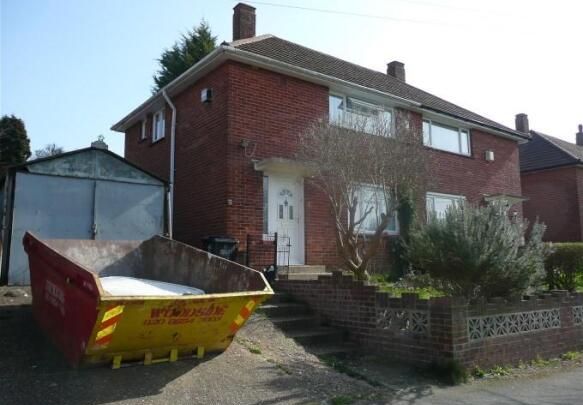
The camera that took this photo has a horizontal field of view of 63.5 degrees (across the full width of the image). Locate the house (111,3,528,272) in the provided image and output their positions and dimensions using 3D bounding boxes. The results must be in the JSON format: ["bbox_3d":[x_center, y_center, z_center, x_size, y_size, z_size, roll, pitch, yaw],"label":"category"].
[{"bbox_3d":[1.420,-1.838,16.659,12.865,8.300,7.797,5,-8,-36],"label":"house"}]

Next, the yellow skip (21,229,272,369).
[{"bbox_3d":[-1.953,1.086,5.645,1.760,1.040,3.320,7,0,-39],"label":"yellow skip"}]

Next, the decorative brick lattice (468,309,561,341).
[{"bbox_3d":[3.075,1.665,6.497,2.350,0.305,0.100,5,-9,-35],"label":"decorative brick lattice"}]

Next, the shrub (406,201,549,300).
[{"bbox_3d":[2.918,0.717,7.378,2.100,1.450,1.900,5,-9,-35],"label":"shrub"}]

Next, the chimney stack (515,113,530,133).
[{"bbox_3d":[12.078,-3.824,24.673,0.580,1.400,0.480,5,-9,-35],"label":"chimney stack"}]

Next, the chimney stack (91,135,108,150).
[{"bbox_3d":[-3.828,-1.196,9.400,0.320,0.310,0.300,5,-9,-35],"label":"chimney stack"}]

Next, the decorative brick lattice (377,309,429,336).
[{"bbox_3d":[1.498,1.589,6.315,0.090,0.300,0.890,5,-8,-36],"label":"decorative brick lattice"}]

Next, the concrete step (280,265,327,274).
[{"bbox_3d":[0.136,1.508,10.537,1.300,0.180,0.450,5,-8,-36],"label":"concrete step"}]

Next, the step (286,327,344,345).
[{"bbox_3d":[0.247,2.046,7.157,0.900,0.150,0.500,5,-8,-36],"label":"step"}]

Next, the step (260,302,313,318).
[{"bbox_3d":[-0.253,1.763,7.704,0.920,0.170,0.400,5,-9,-35],"label":"step"}]

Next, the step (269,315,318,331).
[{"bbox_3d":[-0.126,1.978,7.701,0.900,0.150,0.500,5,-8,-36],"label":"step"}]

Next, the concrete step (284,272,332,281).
[{"bbox_3d":[0.207,1.629,10.266,1.380,0.150,0.380,5,-9,-35],"label":"concrete step"}]

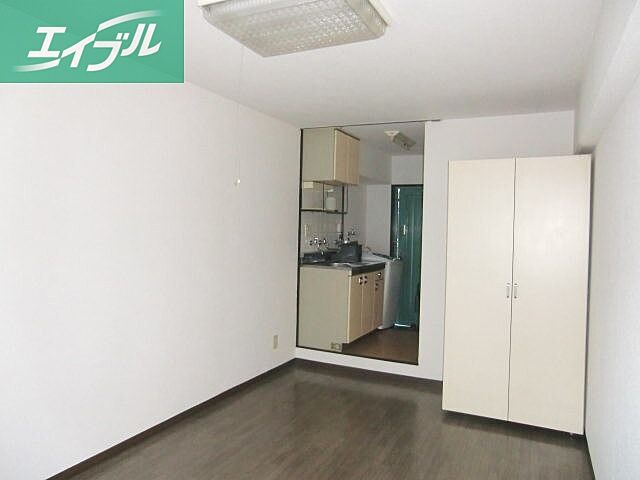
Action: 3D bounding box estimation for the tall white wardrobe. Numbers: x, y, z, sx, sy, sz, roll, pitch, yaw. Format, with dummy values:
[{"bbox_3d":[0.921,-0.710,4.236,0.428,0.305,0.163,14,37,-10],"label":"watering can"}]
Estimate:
[{"bbox_3d":[1.456,0.361,3.320,0.893,1.852,0.587,2,1,27],"label":"tall white wardrobe"}]

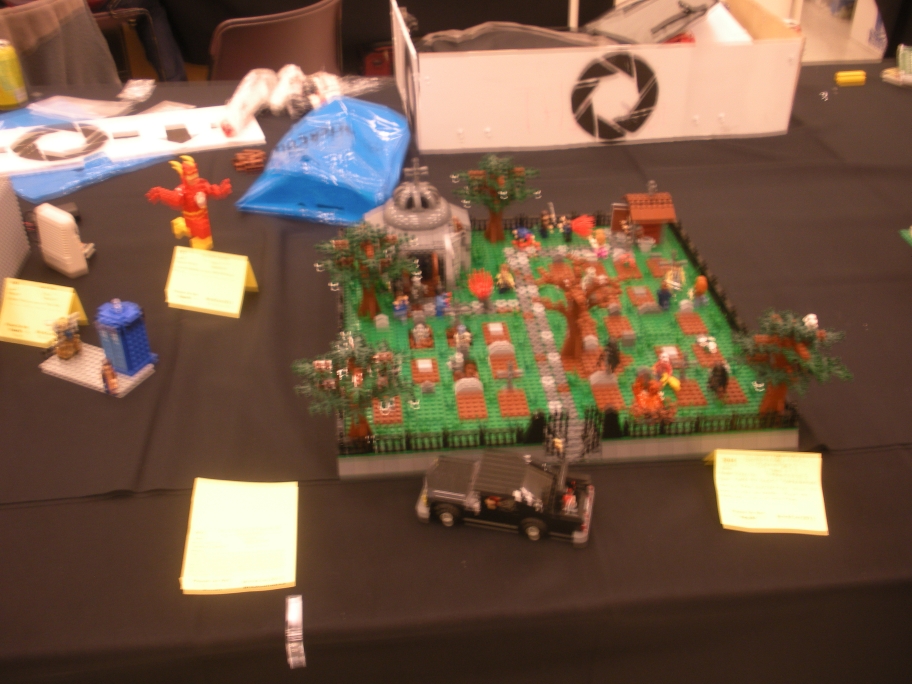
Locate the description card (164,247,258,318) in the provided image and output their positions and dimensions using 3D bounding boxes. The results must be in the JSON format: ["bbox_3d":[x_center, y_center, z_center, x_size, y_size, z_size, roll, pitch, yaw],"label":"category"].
[{"bbox_3d":[-0.339,-0.091,1.323,0.109,0.072,0.073,9,35,13],"label":"description card"}]

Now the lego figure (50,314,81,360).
[{"bbox_3d":[-0.495,-0.007,1.206,0.032,0.050,0.030,14,36,20],"label":"lego figure"}]

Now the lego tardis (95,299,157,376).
[{"bbox_3d":[-0.410,-0.011,1.172,0.047,0.095,0.049,14,36,20],"label":"lego tardis"}]

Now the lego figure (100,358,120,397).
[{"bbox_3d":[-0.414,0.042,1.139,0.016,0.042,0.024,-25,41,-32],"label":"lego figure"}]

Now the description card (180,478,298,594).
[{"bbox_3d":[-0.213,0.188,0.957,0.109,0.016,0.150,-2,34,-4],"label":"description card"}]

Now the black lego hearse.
[{"bbox_3d":[0.052,0.155,0.969,0.175,0.058,0.064,7,35,11],"label":"black lego hearse"}]

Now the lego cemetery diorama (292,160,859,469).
[{"bbox_3d":[0.115,-0.085,1.207,0.611,0.190,0.556,-3,34,-4],"label":"lego cemetery diorama"}]

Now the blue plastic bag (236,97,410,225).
[{"bbox_3d":[-0.217,-0.334,1.668,0.252,0.090,0.340,5,34,8],"label":"blue plastic bag"}]

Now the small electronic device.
[{"bbox_3d":[-0.571,-0.152,1.393,0.067,0.095,0.041,25,41,32],"label":"small electronic device"}]

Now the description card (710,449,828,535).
[{"bbox_3d":[0.324,0.139,0.990,0.108,0.060,0.100,2,34,2],"label":"description card"}]

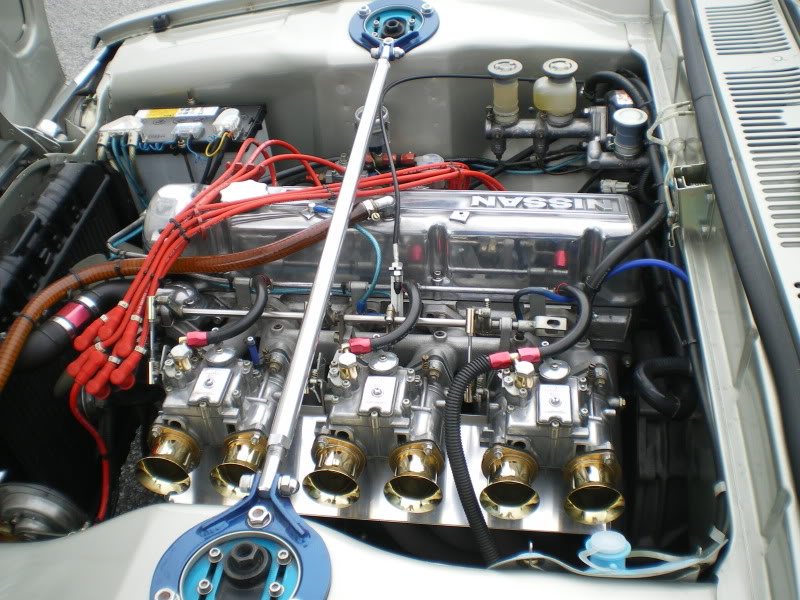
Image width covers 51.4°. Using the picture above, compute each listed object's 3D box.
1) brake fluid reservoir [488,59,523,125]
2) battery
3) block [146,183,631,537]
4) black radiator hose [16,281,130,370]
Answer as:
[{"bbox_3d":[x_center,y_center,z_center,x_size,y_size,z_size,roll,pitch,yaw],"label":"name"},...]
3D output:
[{"bbox_3d":[0.165,-0.320,1.298,0.051,0.096,0.051,2,45,9],"label":"brake fluid reservoir"},{"bbox_3d":[-0.358,-0.233,1.492,0.240,0.180,0.119,2,45,9],"label":"battery"},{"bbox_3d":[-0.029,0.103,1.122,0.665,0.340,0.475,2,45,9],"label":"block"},{"bbox_3d":[-0.453,0.029,1.171,0.200,0.080,0.061,-23,47,-16],"label":"black radiator hose"}]

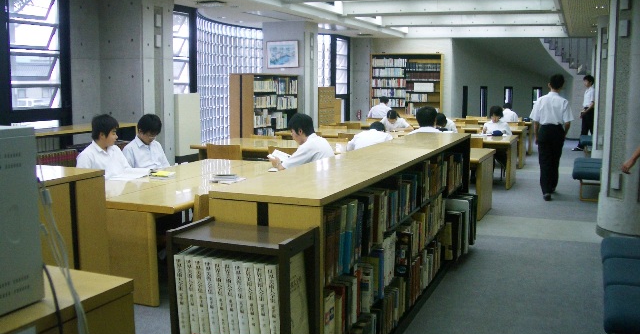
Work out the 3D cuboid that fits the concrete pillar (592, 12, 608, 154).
[{"bbox_3d":[5.356,-1.296,11.625,0.750,2.800,0.750,3,8,22],"label":"concrete pillar"}]

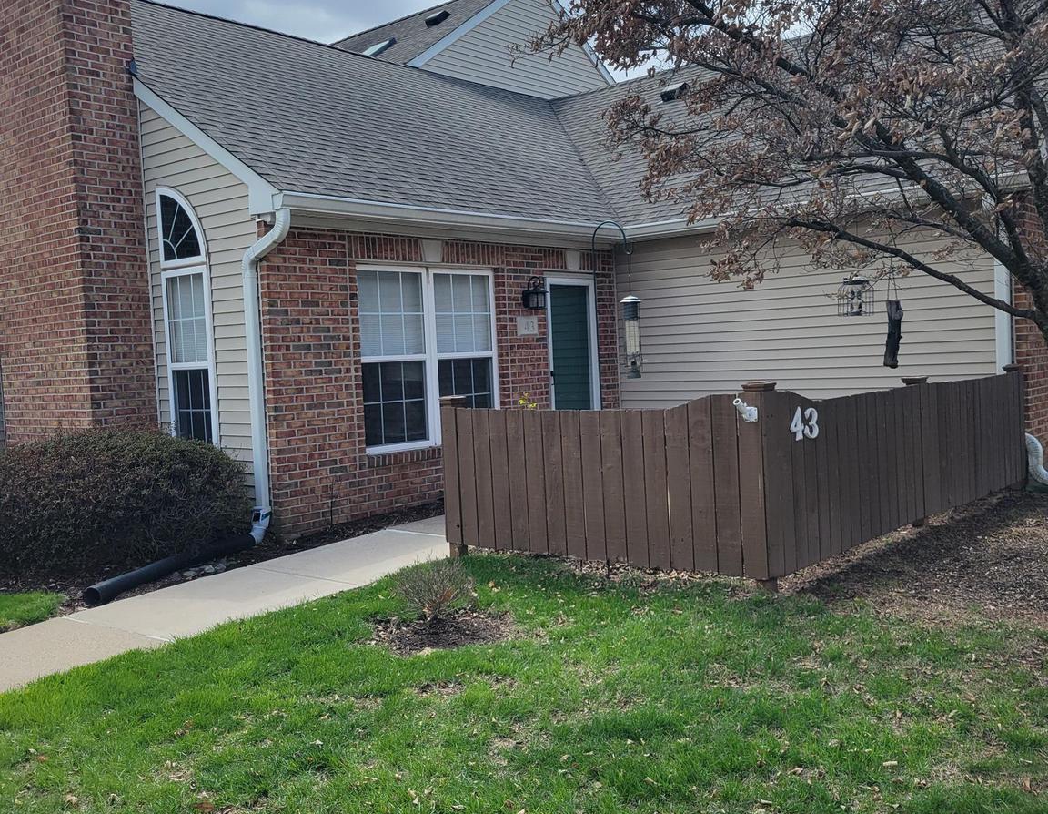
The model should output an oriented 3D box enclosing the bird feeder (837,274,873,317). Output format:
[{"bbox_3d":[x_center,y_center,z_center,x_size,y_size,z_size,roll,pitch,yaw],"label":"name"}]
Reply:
[{"bbox_3d":[1.989,-0.668,6.300,0.223,0.259,0.223,0,4,39],"label":"bird feeder"}]

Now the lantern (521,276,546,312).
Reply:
[{"bbox_3d":[0.114,-1.110,10.454,0.230,0.320,0.165,0,4,39],"label":"lantern"}]

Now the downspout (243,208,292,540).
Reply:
[{"bbox_3d":[-1.901,-0.213,7.987,0.600,2.510,0.150,0,4,39],"label":"downspout"}]

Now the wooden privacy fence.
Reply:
[{"bbox_3d":[1.897,0.265,8.089,2.413,1.110,4.700,0,4,41],"label":"wooden privacy fence"}]

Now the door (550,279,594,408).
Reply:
[{"bbox_3d":[0.548,-0.305,11.247,0.080,2.060,0.850,0,4,39],"label":"door"}]

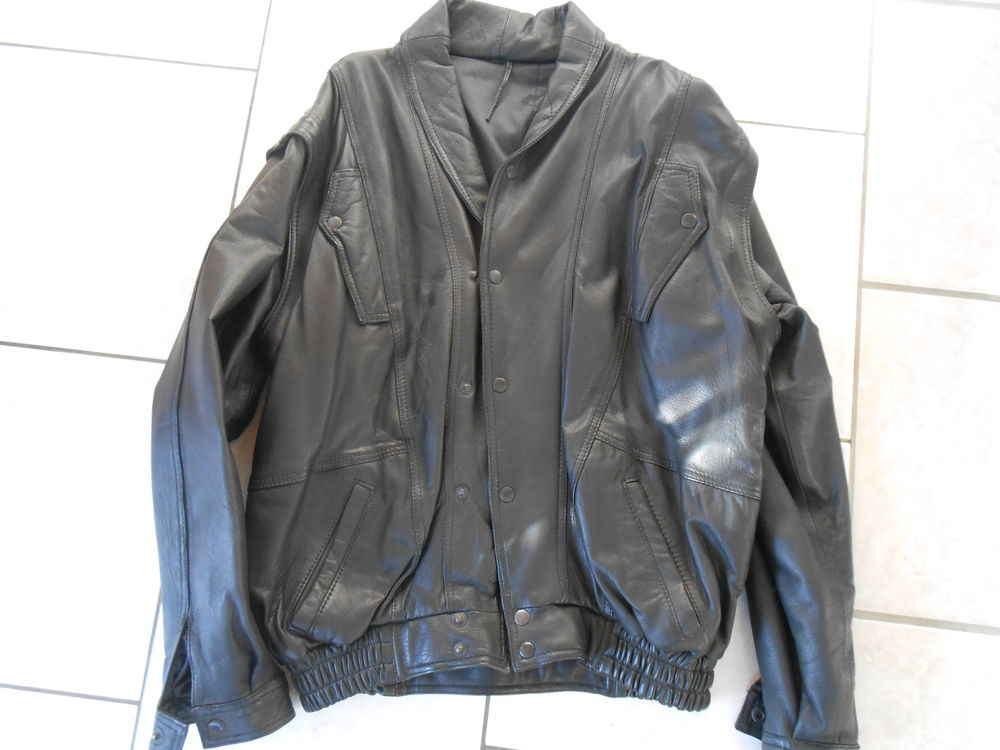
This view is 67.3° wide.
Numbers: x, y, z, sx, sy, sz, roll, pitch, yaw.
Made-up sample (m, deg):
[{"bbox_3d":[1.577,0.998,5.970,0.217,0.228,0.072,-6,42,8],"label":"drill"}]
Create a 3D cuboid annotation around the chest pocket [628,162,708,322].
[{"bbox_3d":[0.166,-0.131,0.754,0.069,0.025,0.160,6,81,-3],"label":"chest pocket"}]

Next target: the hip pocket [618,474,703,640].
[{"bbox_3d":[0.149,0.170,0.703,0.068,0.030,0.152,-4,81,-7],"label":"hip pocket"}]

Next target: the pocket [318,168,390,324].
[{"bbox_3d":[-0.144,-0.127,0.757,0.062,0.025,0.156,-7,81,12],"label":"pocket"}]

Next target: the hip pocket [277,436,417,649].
[{"bbox_3d":[-0.141,0.160,0.710,0.119,0.035,0.188,1,81,8],"label":"hip pocket"}]

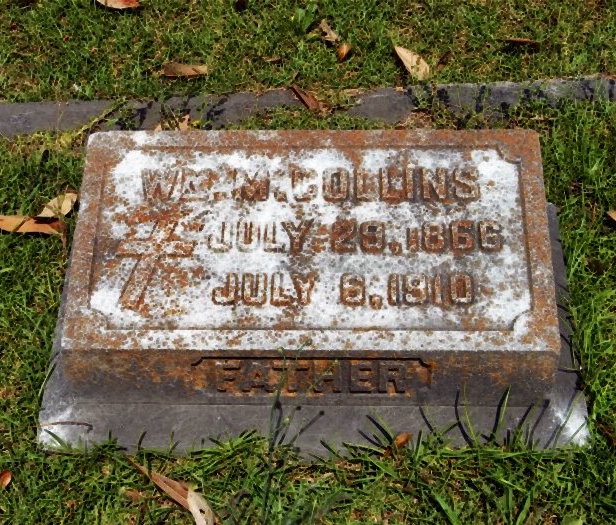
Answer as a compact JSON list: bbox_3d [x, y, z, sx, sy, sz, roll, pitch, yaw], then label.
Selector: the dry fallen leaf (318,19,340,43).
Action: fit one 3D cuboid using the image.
[{"bbox_3d":[0.032,-0.400,2.202,0.023,0.014,0.064,-21,51,-16],"label":"dry fallen leaf"}]

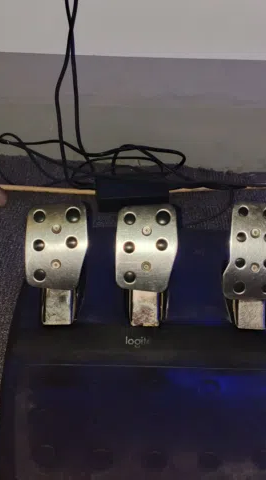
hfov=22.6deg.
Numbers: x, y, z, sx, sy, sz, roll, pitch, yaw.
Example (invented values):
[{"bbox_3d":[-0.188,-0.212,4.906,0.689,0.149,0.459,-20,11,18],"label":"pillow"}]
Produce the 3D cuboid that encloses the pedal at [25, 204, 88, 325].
[{"bbox_3d":[-0.081,0.027,0.721,0.067,0.127,0.052,0,10,1],"label":"pedal"}]

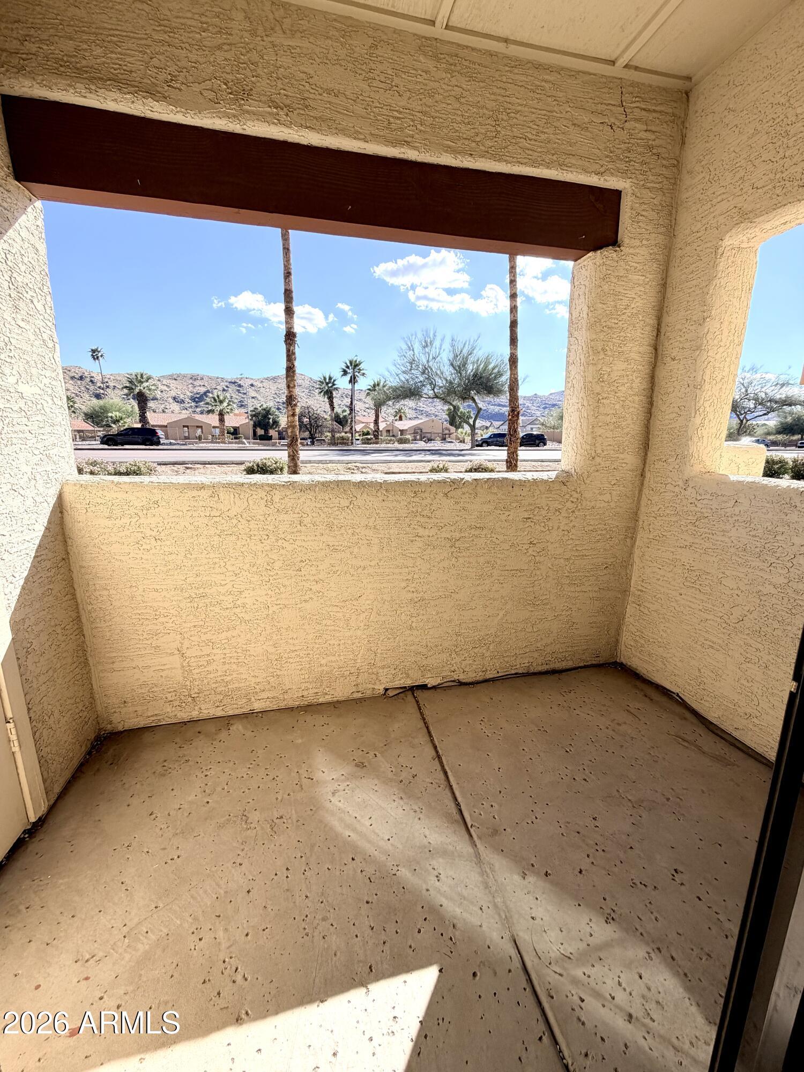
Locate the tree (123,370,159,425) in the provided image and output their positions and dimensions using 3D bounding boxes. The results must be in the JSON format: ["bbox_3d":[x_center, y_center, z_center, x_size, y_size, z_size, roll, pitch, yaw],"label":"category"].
[{"bbox_3d":[-28.894,-14.173,48.128,3.600,7.815,3.600,-3,13,-12],"label":"tree"}]

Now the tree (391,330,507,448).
[{"bbox_3d":[4.722,-13.990,41.803,11.000,10.725,10.000,-3,13,-12],"label":"tree"}]

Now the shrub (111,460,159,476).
[{"bbox_3d":[-8.701,-2.199,14.045,1.350,0.489,1.250,-3,13,-12],"label":"shrub"}]

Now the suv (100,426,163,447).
[{"bbox_3d":[-25.378,-9.415,40.808,4.850,1.720,1.920,-3,13,-12],"label":"suv"}]

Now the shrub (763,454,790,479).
[{"bbox_3d":[12.249,-2.275,14.119,0.880,0.729,0.880,-3,13,-12],"label":"shrub"}]

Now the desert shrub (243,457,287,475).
[{"bbox_3d":[-4.673,-2.378,14.735,1.480,0.586,1.350,-3,13,-12],"label":"desert shrub"}]

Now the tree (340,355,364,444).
[{"bbox_3d":[-5.905,-15.912,51.376,3.000,10.072,3.000,-3,13,-12],"label":"tree"}]

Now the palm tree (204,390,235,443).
[{"bbox_3d":[-22.357,-14.601,53.296,3.550,6.309,3.550,-3,13,-12],"label":"palm tree"}]

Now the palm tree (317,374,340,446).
[{"bbox_3d":[-8.648,-15.041,51.575,2.600,8.285,2.600,-3,13,-12],"label":"palm tree"}]

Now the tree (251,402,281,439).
[{"bbox_3d":[-20.388,-16.886,64.382,4.300,5.536,4.300,-3,13,-12],"label":"tree"}]

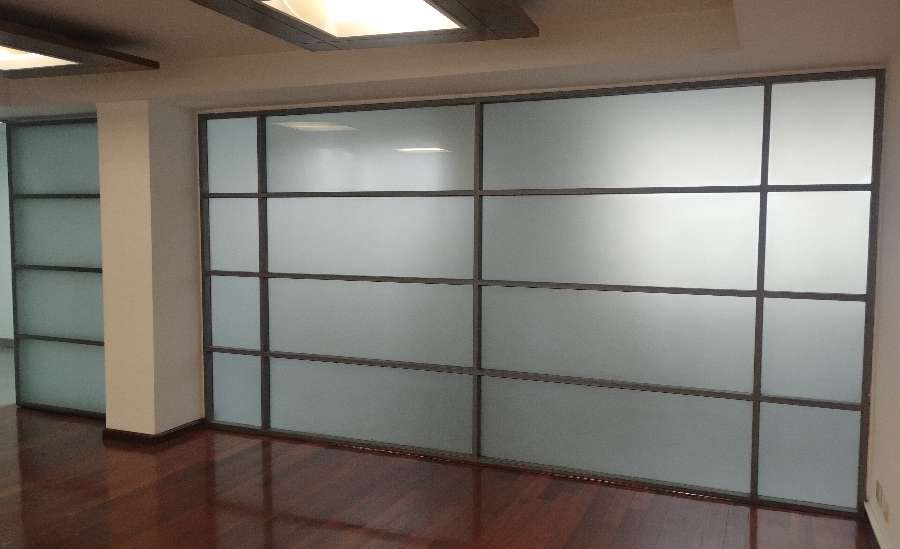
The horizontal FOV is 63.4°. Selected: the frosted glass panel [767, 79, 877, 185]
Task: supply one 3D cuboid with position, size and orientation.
[{"bbox_3d":[1.901,-0.722,3.735,0.486,0.533,0.040,2,5,23],"label":"frosted glass panel"}]

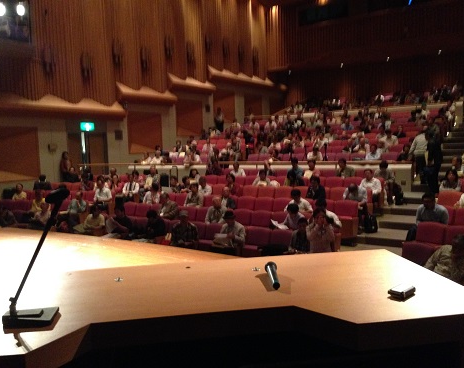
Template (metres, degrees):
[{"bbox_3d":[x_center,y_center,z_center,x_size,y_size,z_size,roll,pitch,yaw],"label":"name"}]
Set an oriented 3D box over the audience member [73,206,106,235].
[{"bbox_3d":[-3.485,1.096,11.564,0.540,1.150,0.750,0,4,25],"label":"audience member"}]

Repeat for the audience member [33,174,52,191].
[{"bbox_3d":[-5.177,0.351,12.652,0.530,1.200,0.720,1,6,20],"label":"audience member"}]

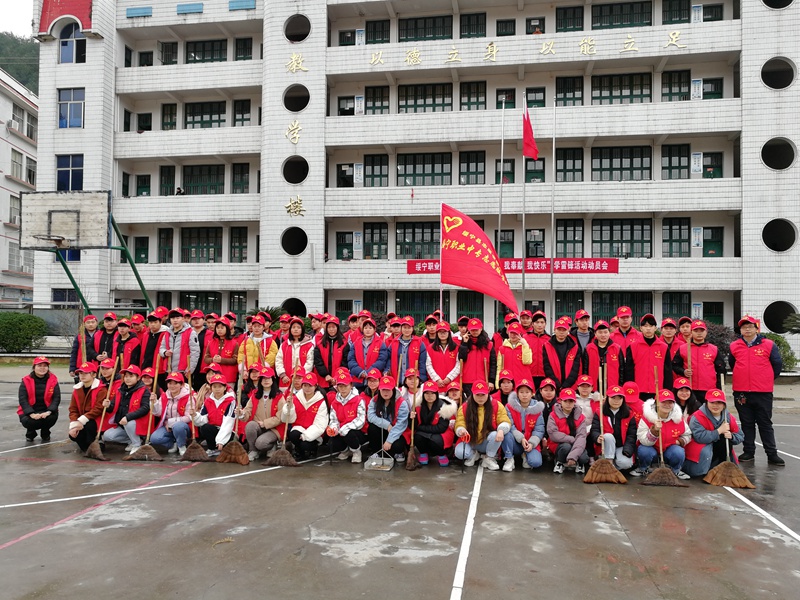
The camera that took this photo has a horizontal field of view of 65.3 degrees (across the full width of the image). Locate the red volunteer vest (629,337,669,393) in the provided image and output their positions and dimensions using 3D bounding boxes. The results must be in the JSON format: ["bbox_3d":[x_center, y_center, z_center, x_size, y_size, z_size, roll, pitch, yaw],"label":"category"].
[{"bbox_3d":[3.086,0.801,7.750,0.490,0.690,0.300,0,-2,14],"label":"red volunteer vest"}]

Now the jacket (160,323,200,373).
[{"bbox_3d":[-3.043,0.658,8.650,0.550,0.700,0.340,0,-2,12],"label":"jacket"}]

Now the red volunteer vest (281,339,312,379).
[{"bbox_3d":[-1.395,0.860,8.450,0.440,0.660,0.300,1,-2,0],"label":"red volunteer vest"}]

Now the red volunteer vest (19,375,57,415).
[{"bbox_3d":[-4.808,1.264,8.300,0.530,0.600,0.380,1,-1,-25],"label":"red volunteer vest"}]

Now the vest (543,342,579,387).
[{"bbox_3d":[2.109,0.808,8.200,0.480,0.640,0.280,0,-1,11],"label":"vest"}]

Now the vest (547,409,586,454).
[{"bbox_3d":[1.854,1.453,6.950,0.440,0.540,0.380,1,-2,-2],"label":"vest"}]

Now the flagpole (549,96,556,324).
[{"bbox_3d":[5.522,-2.573,22.580,0.120,9.530,0.120,1,-1,10],"label":"flagpole"}]

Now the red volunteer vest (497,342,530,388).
[{"bbox_3d":[1.480,0.863,8.100,0.450,0.600,0.280,0,-3,10],"label":"red volunteer vest"}]

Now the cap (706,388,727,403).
[{"bbox_3d":[3.424,1.033,6.750,0.190,0.150,0.250,0,-3,23],"label":"cap"}]

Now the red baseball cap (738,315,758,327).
[{"bbox_3d":[3.993,0.246,7.150,0.190,0.140,0.260,0,-14,37],"label":"red baseball cap"}]

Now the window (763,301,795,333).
[{"bbox_3d":[16.211,0.745,26.550,1.400,1.400,0.250,0,-1,10],"label":"window"}]

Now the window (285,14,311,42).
[{"bbox_3d":[-4.810,-12.798,29.376,1.320,1.320,0.250,0,-2,9],"label":"window"}]

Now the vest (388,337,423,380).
[{"bbox_3d":[0.076,0.853,8.650,0.460,0.680,0.300,1,-2,0],"label":"vest"}]

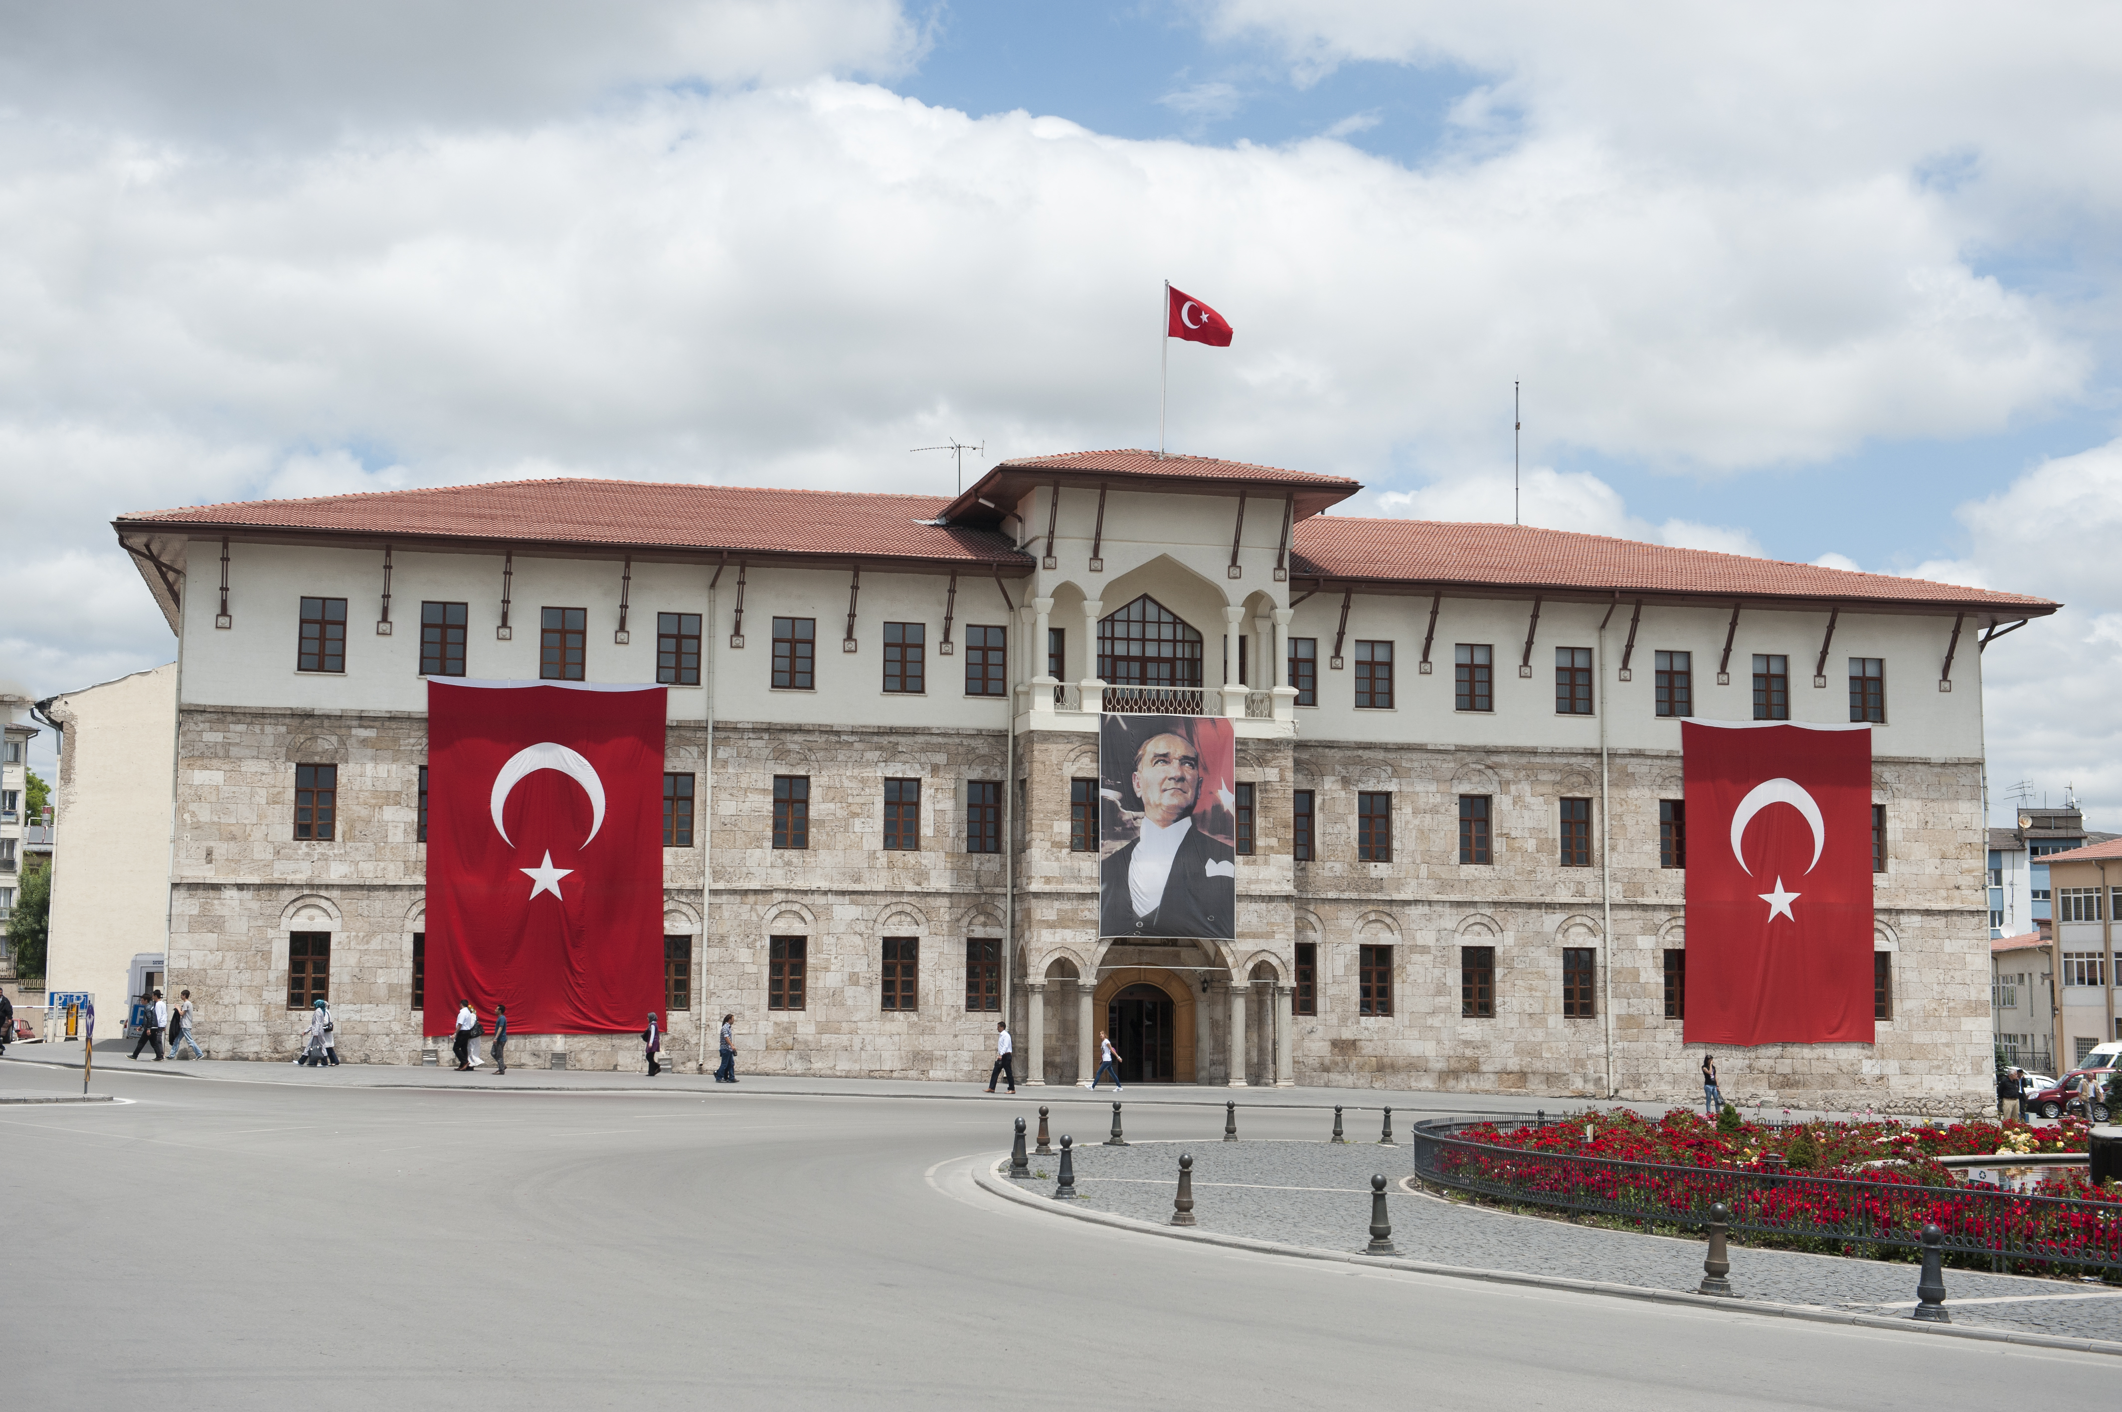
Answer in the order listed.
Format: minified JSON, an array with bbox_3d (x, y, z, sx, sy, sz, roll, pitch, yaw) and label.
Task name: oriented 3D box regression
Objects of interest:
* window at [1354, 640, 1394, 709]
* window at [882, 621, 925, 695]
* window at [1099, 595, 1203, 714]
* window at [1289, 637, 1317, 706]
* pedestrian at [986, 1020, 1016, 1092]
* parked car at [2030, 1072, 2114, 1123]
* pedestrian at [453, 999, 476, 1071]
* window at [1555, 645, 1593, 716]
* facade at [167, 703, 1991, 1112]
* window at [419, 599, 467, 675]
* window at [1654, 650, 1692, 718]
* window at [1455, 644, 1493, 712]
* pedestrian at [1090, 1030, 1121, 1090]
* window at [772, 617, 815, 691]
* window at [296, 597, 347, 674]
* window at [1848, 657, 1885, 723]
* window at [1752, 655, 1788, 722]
[{"bbox_3d":[8.705,-0.861,78.383,1.135,1.888,0.150,2,-7,-13],"label":"window"},{"bbox_3d":[-4.209,-1.288,76.138,1.111,1.875,0.180,2,-6,-13],"label":"window"},{"bbox_3d":[2.325,-1.337,77.698,3.261,3.476,0.200,2,-6,-13],"label":"window"},{"bbox_3d":[6.577,-0.942,78.615,1.120,1.891,0.180,2,-6,-13],"label":"window"},{"bbox_3d":[-1.479,8.672,69.675,0.750,1.791,0.500,2,-7,-13],"label":"pedestrian"},{"bbox_3d":[34.877,13.287,96.800,4.050,1.770,1.730,0,-7,6],"label":"parked car"},{"bbox_3d":[-14.861,8.206,70.402,0.520,1.770,0.500,2,-7,-13],"label":"pedestrian"},{"bbox_3d":[14.500,-0.693,79.729,1.135,1.888,0.150,2,-7,-13],"label":"window"},{"bbox_3d":[2.570,5.664,75.856,50.800,10.171,3.000,2,-6,-13],"label":"facade"},{"bbox_3d":[-16.009,-1.735,73.435,1.159,1.910,0.180,2,-6,-13],"label":"window"},{"bbox_3d":[17.595,-0.624,81.150,1.085,1.848,0.180,2,-6,-13],"label":"window"},{"bbox_3d":[11.572,-0.769,79.048,1.135,1.888,0.150,2,-7,-13],"label":"window"},{"bbox_3d":[1.120,8.947,71.300,0.850,1.512,0.500,2,-6,-13],"label":"pedestrian"},{"bbox_3d":[-7.052,-1.386,74.734,1.135,1.888,0.150,2,-7,-13],"label":"window"},{"bbox_3d":[-18.986,-1.824,72.751,1.163,1.888,0.180,2,-6,-13],"label":"window"},{"bbox_3d":[23.334,-0.431,81.779,1.135,1.888,0.150,2,-7,-13],"label":"window"},{"bbox_3d":[20.387,-0.520,81.095,1.135,1.888,0.150,2,-7,-13],"label":"window"}]

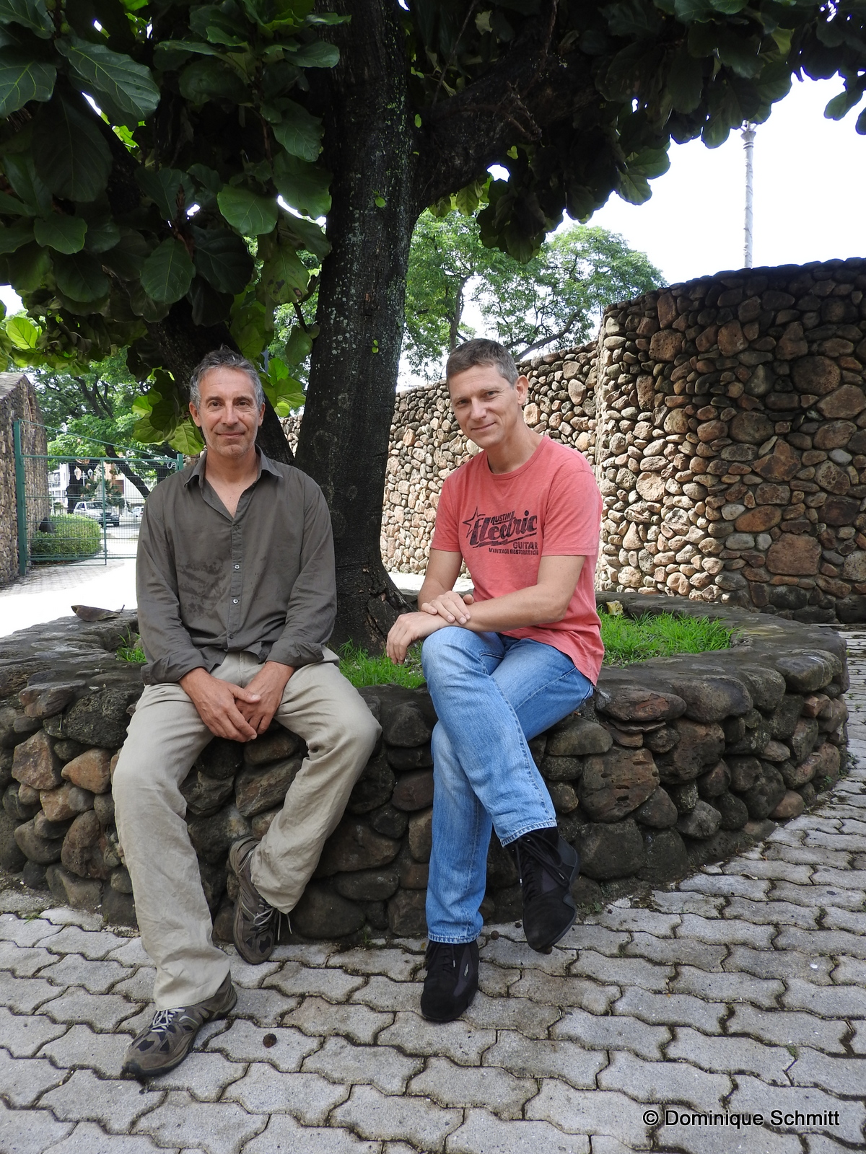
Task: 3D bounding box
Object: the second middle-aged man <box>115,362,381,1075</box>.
[{"bbox_3d":[-0.432,0.203,1.930,0.560,1.530,0.700,-1,4,-9],"label":"second middle-aged man"}]

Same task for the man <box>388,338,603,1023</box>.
[{"bbox_3d":[0.190,0.185,1.930,0.490,1.490,0.670,2,5,27],"label":"man"}]

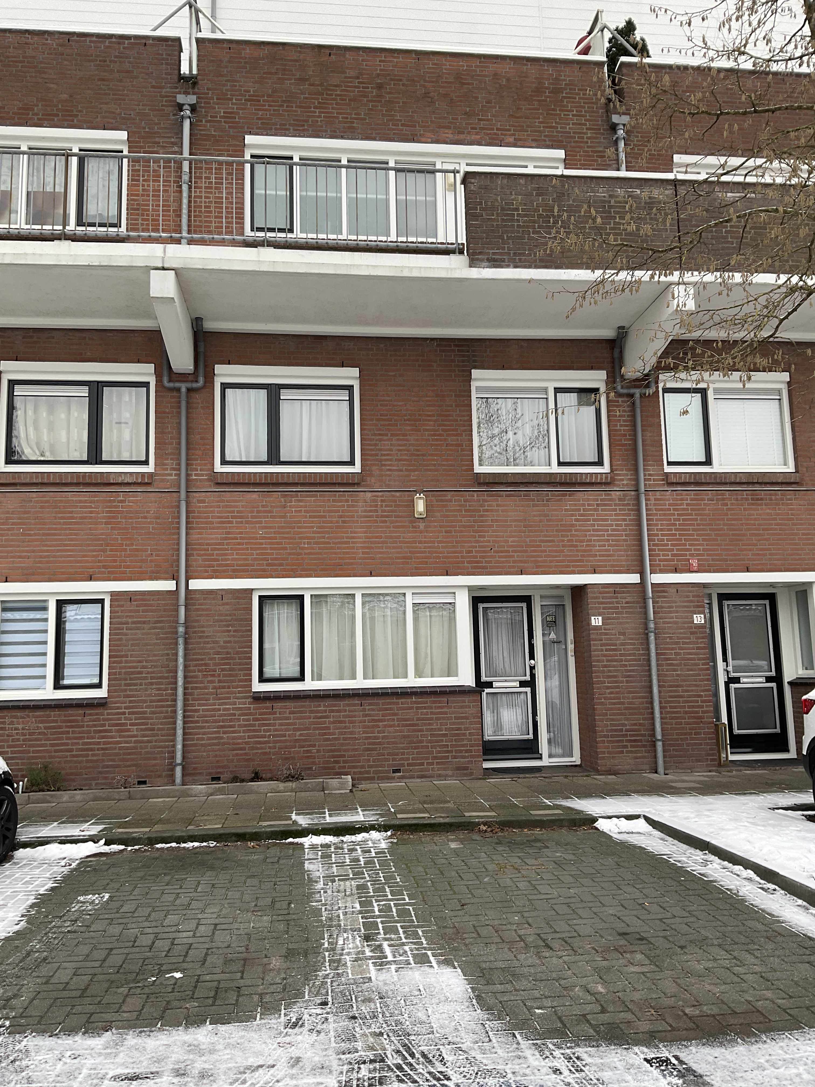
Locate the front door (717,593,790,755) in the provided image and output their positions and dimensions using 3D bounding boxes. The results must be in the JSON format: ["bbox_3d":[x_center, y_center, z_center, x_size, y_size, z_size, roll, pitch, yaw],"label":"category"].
[{"bbox_3d":[4.370,1.626,11.554,0.820,2.018,0.060,0,-9,-6],"label":"front door"}]

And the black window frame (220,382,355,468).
[{"bbox_3d":[-1.400,-1.387,10.688,1.559,0.982,0.080,0,-9,-6],"label":"black window frame"}]

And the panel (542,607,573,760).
[{"bbox_3d":[1.853,1.701,11.285,0.328,1.891,0.040,0,-9,-6],"label":"panel"}]

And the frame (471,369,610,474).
[{"bbox_3d":[1.610,-1.470,11.000,1.670,1.272,0.120,0,-9,-6],"label":"frame"}]

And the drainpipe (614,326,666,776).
[{"bbox_3d":[2.848,0.012,10.719,0.514,5.300,0.290,0,-9,-6],"label":"drainpipe"}]

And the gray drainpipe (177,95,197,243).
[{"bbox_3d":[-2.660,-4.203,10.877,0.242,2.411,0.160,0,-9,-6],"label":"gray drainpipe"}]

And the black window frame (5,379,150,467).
[{"bbox_3d":[-3.768,-1.383,10.436,1.588,1.000,0.080,0,-9,-6],"label":"black window frame"}]

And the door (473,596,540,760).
[{"bbox_3d":[1.224,1.643,11.217,0.790,2.006,0.060,0,-9,-6],"label":"door"}]

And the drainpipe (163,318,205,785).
[{"bbox_3d":[-2.531,0.002,10.150,0.476,5.236,0.290,0,-9,-6],"label":"drainpipe"}]

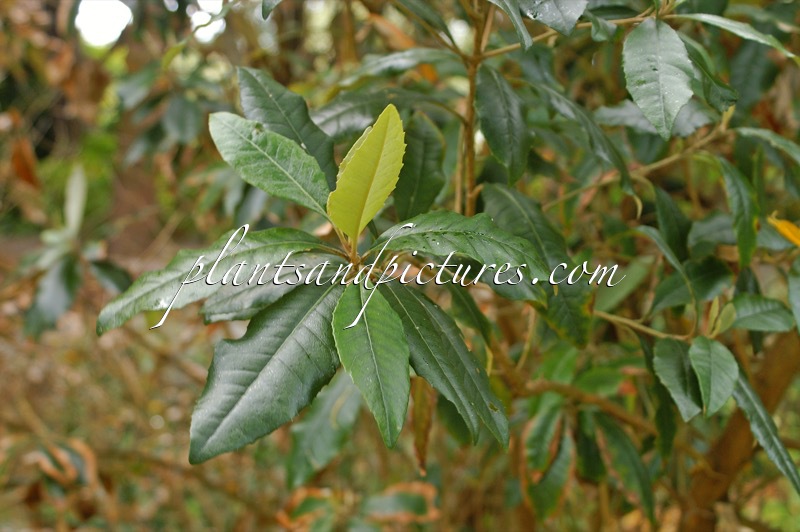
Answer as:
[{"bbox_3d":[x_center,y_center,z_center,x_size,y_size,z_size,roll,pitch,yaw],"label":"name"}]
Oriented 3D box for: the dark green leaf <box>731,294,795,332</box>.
[{"bbox_3d":[0.224,0.029,0.920,0.039,0.021,0.018,-6,-24,0],"label":"dark green leaf"}]

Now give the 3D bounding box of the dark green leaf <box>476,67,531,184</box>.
[{"bbox_3d":[0.063,-0.086,0.900,0.027,0.071,0.020,-10,-9,0],"label":"dark green leaf"}]

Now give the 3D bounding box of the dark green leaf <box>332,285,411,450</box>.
[{"bbox_3d":[-0.012,0.044,0.718,0.036,0.098,0.011,-8,-34,-3],"label":"dark green leaf"}]

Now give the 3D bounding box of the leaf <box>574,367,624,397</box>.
[{"bbox_3d":[0.151,0.087,1.120,0.038,0.020,0.018,-4,-20,0],"label":"leaf"}]

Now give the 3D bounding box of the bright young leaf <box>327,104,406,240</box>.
[{"bbox_3d":[-0.015,-0.045,0.738,0.031,0.072,0.012,16,20,7],"label":"bright young leaf"}]

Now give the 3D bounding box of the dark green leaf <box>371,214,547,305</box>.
[{"bbox_3d":[0.031,-0.005,0.747,0.092,0.018,0.036,11,35,3],"label":"dark green leaf"}]

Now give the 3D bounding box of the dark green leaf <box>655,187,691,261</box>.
[{"bbox_3d":[0.183,-0.028,0.990,0.017,0.053,0.018,-21,-9,11],"label":"dark green leaf"}]

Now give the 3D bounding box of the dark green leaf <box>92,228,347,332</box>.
[{"bbox_3d":[-0.090,0.009,0.738,0.127,0.018,0.036,-17,31,-9],"label":"dark green leaf"}]

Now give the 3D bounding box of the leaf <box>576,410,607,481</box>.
[{"bbox_3d":[0.144,0.134,1.120,0.020,0.055,0.018,-9,-7,0],"label":"leaf"}]

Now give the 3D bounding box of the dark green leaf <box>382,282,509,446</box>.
[{"bbox_3d":[0.022,0.046,0.735,0.031,0.013,0.104,-23,64,-28],"label":"dark green leaf"}]

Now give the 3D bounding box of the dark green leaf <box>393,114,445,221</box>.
[{"bbox_3d":[0.010,-0.059,0.900,0.030,0.070,0.018,11,-6,0],"label":"dark green leaf"}]

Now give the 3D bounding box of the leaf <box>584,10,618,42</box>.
[{"bbox_3d":[0.119,-0.142,0.880,0.019,0.019,0.015,-4,-6,0],"label":"leaf"}]

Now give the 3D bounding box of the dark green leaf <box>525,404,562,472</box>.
[{"bbox_3d":[0.106,0.127,1.100,0.024,0.057,0.020,12,-9,0],"label":"dark green leaf"}]

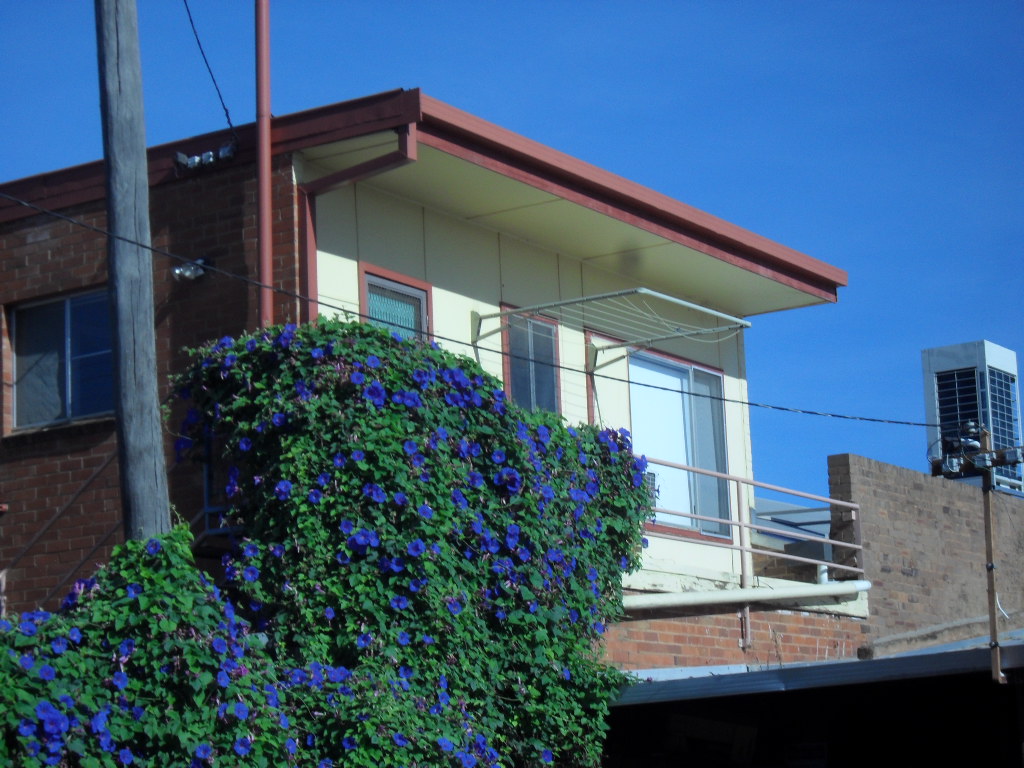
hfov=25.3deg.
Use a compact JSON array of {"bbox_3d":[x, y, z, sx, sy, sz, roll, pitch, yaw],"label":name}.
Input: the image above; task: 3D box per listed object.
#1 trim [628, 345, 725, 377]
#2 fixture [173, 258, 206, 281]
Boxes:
[{"bbox_3d":[1.496,-0.226,20.517,0.050,0.073,1.720,-9,-13,33],"label":"trim"},{"bbox_3d":[-2.349,-0.834,16.591,0.170,0.125,0.150,-9,-13,33],"label":"fixture"}]

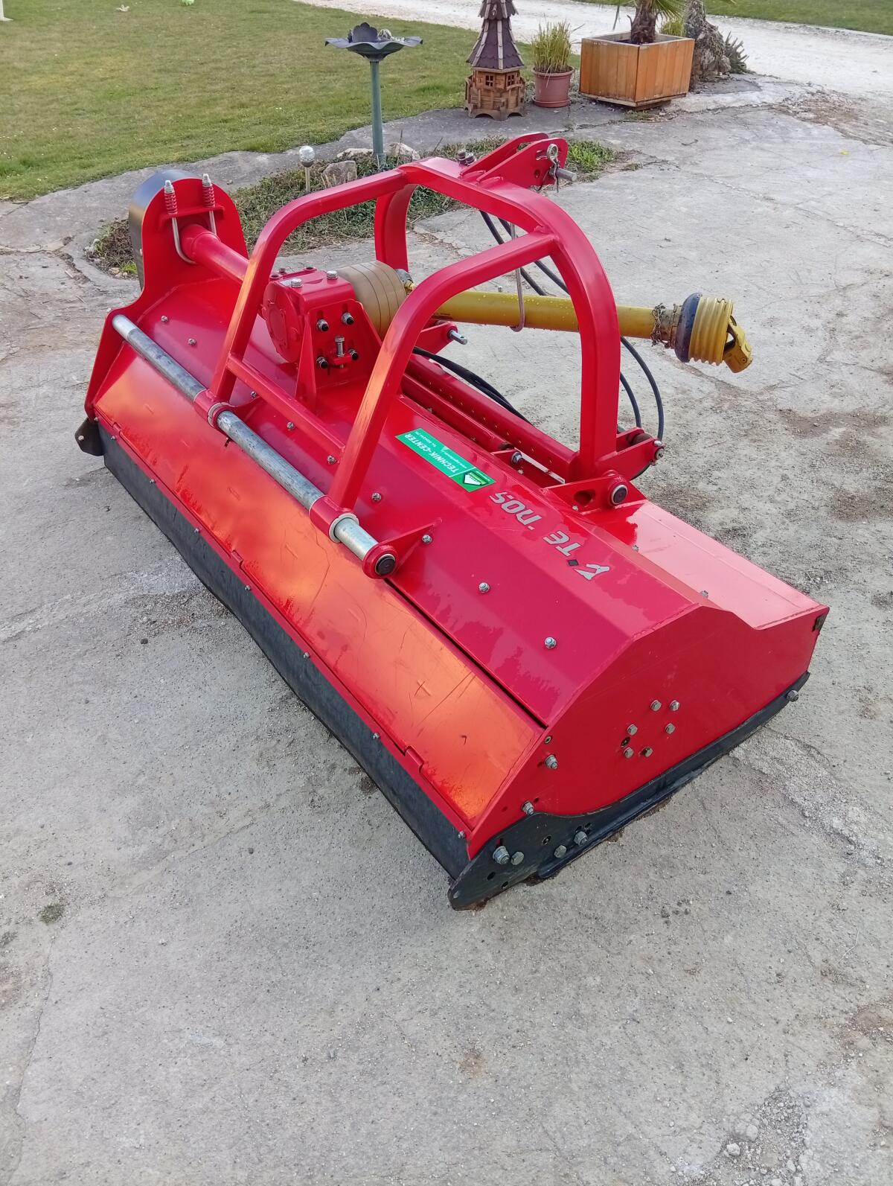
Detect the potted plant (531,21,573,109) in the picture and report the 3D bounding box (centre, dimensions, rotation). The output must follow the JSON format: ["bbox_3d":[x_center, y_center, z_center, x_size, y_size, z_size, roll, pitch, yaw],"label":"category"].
[{"bbox_3d":[0.800,-4.005,7.035,0.320,0.530,0.320,-1,38,0],"label":"potted plant"}]

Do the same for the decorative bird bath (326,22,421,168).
[{"bbox_3d":[-0.419,-2.993,5.627,0.560,0.740,0.560,-1,38,0],"label":"decorative bird bath"}]

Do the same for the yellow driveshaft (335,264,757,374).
[{"bbox_3d":[0.235,-0.691,2.287,0.980,0.200,0.200,3,39,5],"label":"yellow driveshaft"}]

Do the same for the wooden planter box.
[{"bbox_3d":[1.501,-4.131,7.276,0.604,0.403,0.604,-26,45,-28],"label":"wooden planter box"}]

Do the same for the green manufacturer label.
[{"bbox_3d":[-0.005,-0.291,2.014,0.070,0.004,0.287,-24,44,-26],"label":"green manufacturer label"}]

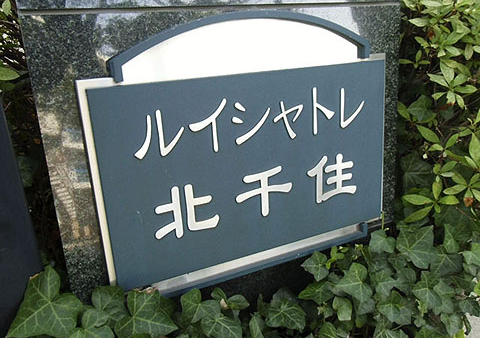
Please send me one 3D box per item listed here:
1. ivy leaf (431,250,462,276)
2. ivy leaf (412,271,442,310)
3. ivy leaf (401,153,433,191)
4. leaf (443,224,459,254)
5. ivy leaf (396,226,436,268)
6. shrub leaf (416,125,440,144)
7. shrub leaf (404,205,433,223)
[{"bbox_3d":[0.465,0.211,0.750,0.070,0.060,0.016,-3,-30,11],"label":"ivy leaf"},{"bbox_3d":[0.402,0.261,0.714,0.068,0.086,0.021,-4,-12,6],"label":"ivy leaf"},{"bbox_3d":[0.421,0.008,0.794,0.076,0.091,0.023,-4,6,4],"label":"ivy leaf"},{"bbox_3d":[0.474,0.157,0.750,0.036,0.067,0.015,5,-17,30],"label":"leaf"},{"bbox_3d":[0.379,0.167,0.715,0.081,0.089,0.017,-4,-25,8],"label":"ivy leaf"},{"bbox_3d":[0.419,-0.077,0.740,0.063,0.027,0.010,37,-9,21],"label":"shrub leaf"},{"bbox_3d":[0.389,0.099,0.725,0.068,0.025,0.010,-30,-28,-5],"label":"shrub leaf"}]

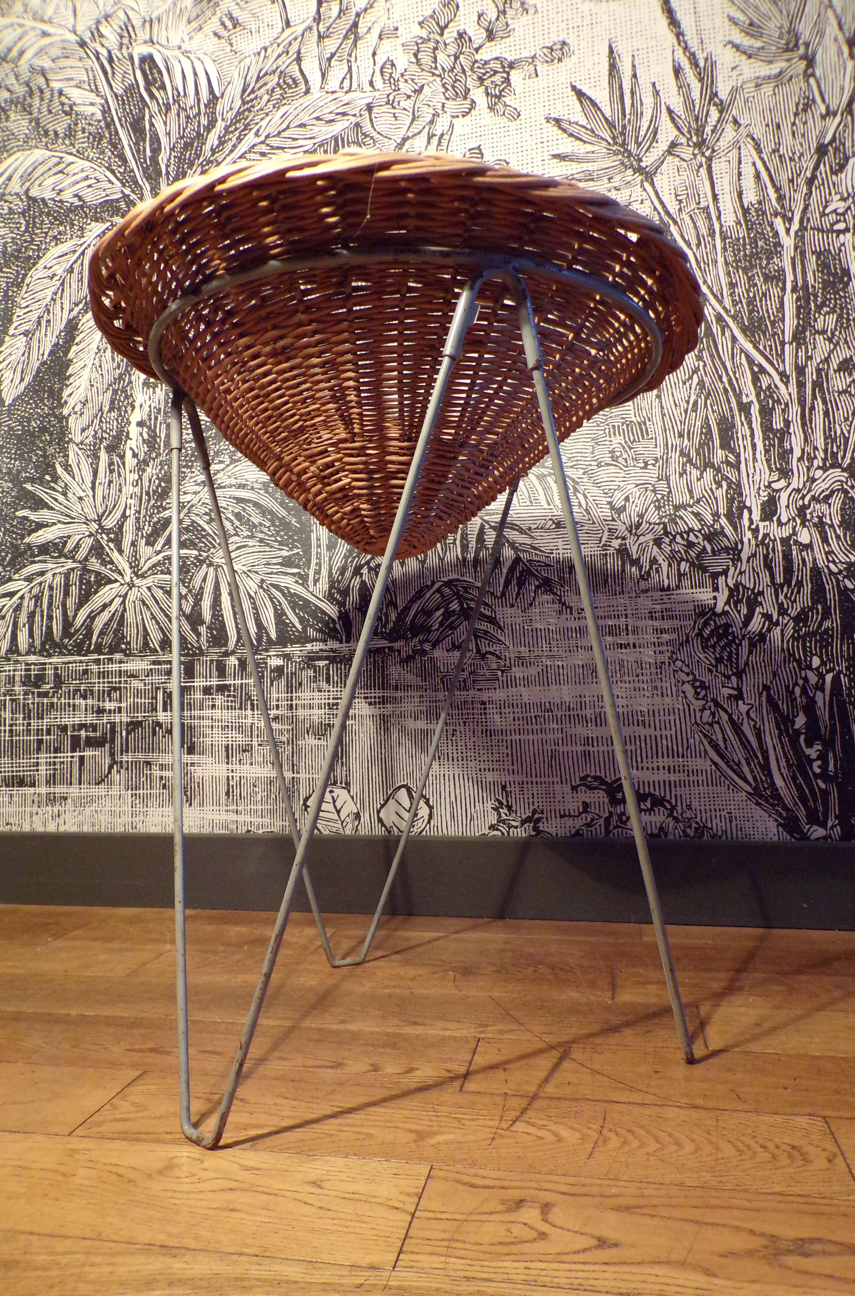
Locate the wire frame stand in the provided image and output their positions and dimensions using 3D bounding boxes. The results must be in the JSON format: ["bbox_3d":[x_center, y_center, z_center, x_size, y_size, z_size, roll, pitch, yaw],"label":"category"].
[{"bbox_3d":[-0.012,0.038,0.708,0.408,0.529,0.408,-1,-2,3],"label":"wire frame stand"}]

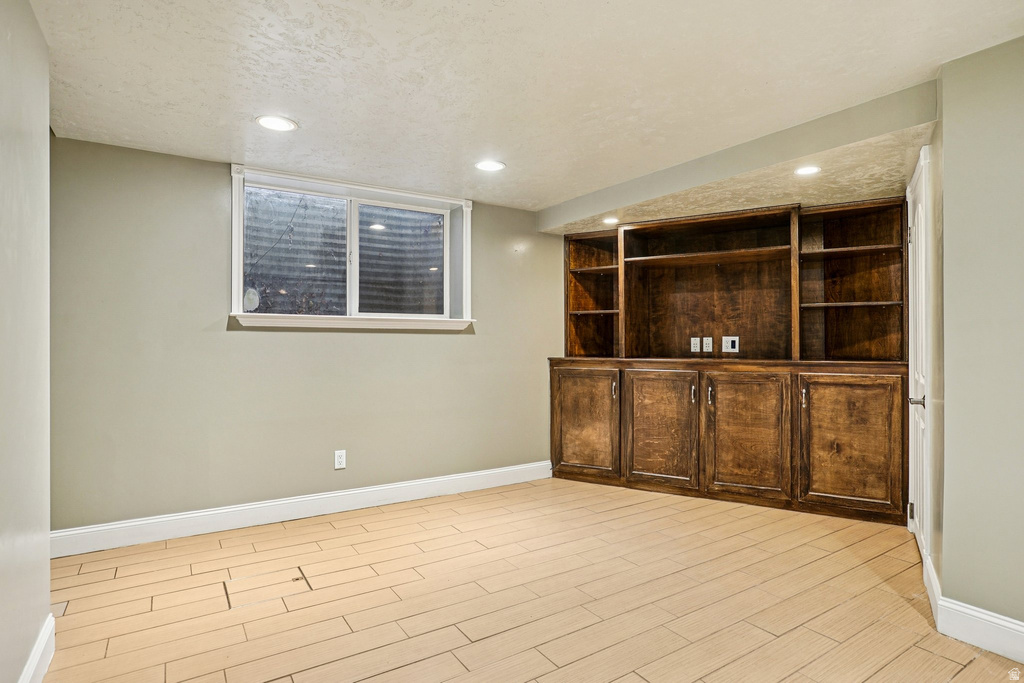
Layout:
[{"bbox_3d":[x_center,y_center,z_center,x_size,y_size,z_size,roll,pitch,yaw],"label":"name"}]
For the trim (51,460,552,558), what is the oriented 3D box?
[{"bbox_3d":[-1.072,1.072,3.694,3.285,0.148,0.020,0,0,-31],"label":"trim"}]

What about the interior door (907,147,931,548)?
[{"bbox_3d":[2.232,0.109,2.930,0.075,2.082,0.903,0,0,33],"label":"interior door"}]

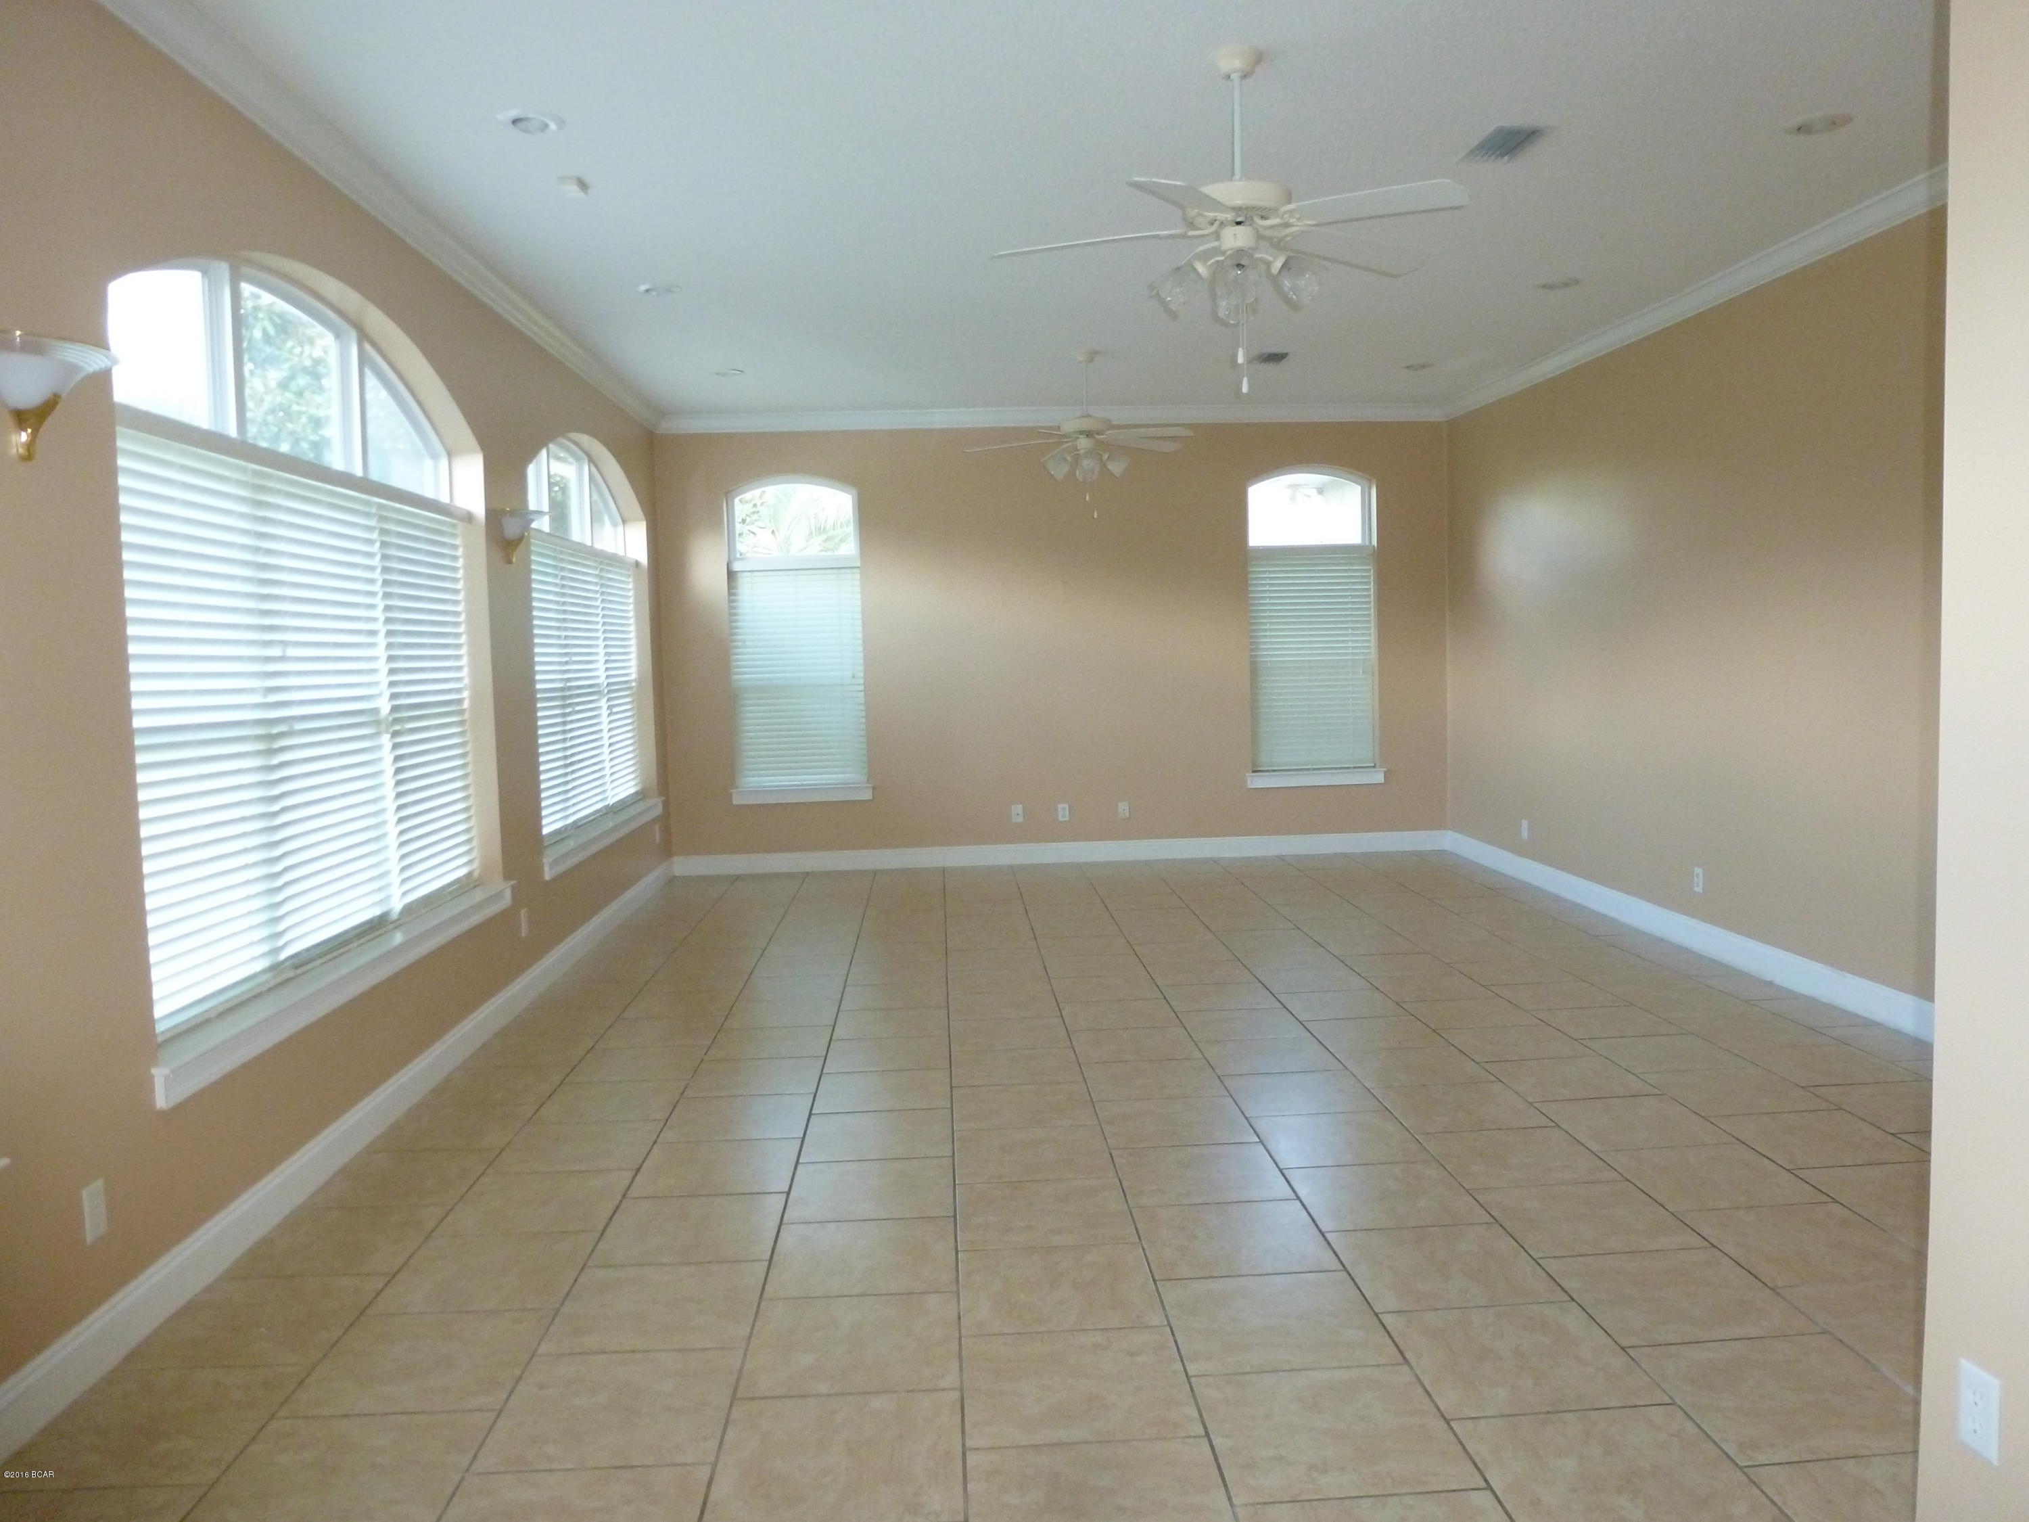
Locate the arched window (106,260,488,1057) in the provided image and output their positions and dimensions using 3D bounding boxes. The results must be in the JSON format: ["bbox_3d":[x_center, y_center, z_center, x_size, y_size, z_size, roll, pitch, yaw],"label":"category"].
[{"bbox_3d":[-2.122,-0.443,4.439,0.120,2.064,2.569,-2,5,-3],"label":"arched window"}]

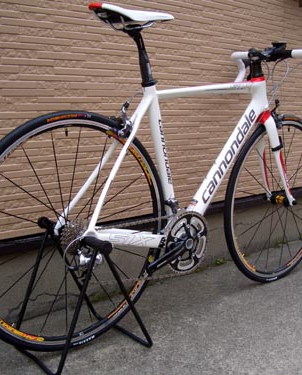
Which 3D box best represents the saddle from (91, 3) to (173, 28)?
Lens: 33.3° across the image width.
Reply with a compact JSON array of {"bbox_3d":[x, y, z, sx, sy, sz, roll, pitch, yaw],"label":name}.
[{"bbox_3d":[-0.037,-0.478,1.438,0.276,0.066,0.135,-7,12,-41],"label":"saddle"}]

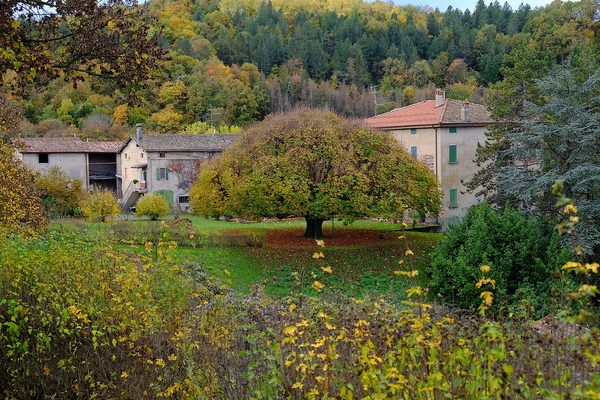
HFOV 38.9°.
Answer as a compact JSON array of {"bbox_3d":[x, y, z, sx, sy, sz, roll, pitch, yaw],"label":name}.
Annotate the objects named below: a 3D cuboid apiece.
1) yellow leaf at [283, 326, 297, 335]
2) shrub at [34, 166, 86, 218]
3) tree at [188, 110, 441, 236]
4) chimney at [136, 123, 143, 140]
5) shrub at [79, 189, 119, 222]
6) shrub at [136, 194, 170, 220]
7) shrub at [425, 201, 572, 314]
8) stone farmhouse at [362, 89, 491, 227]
[{"bbox_3d":[-0.080,0.998,6.500,0.105,0.055,0.080,-1,3,0],"label":"yellow leaf"},{"bbox_3d":[-23.487,-0.732,83.000,4.800,5.000,4.500,-1,3,0],"label":"shrub"},{"bbox_3d":[1.024,-1.843,58.000,17.000,8.800,16.600,-1,3,0],"label":"tree"},{"bbox_3d":[-17.541,-7.496,93.000,0.580,1.950,0.580,1,3,35],"label":"chimney"},{"bbox_3d":[-18.401,0.597,78.000,3.500,2.900,3.300,-1,3,0],"label":"shrub"},{"bbox_3d":[-13.704,0.702,79.500,3.150,2.450,3.100,-1,3,0],"label":"shrub"},{"bbox_3d":[7.042,2.100,30.000,5.000,4.000,4.700,-1,3,0],"label":"shrub"},{"bbox_3d":[12.584,-3.792,73.455,12.800,11.300,12.800,-3,3,-33],"label":"stone farmhouse"}]

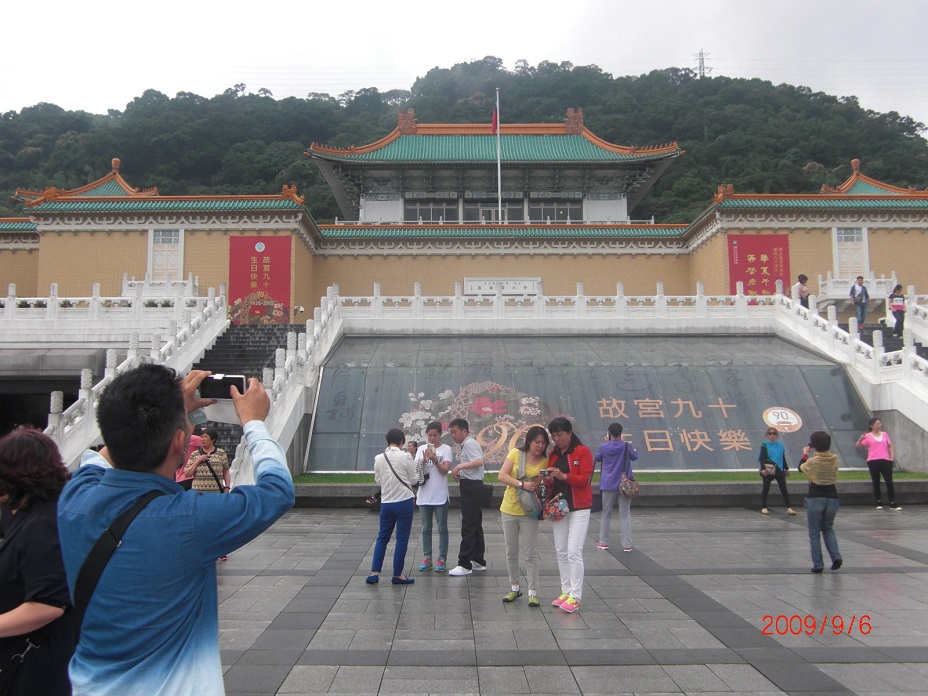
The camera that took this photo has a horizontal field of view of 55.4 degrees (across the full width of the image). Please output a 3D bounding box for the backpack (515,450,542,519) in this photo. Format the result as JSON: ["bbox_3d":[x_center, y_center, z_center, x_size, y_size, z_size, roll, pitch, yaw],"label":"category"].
[{"bbox_3d":[0.578,1.214,7.870,0.250,0.600,0.200,0,-5,-1],"label":"backpack"}]

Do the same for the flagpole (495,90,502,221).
[{"bbox_3d":[2.507,-13.601,63.000,0.220,9.900,0.220,0,-5,-1],"label":"flagpole"}]

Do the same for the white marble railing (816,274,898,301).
[{"bbox_3d":[23.517,-3.615,53.017,4.050,1.600,1.600,0,-5,-1],"label":"white marble railing"}]

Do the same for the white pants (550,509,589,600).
[{"bbox_3d":[0.937,1.781,7.780,0.340,0.850,0.250,-3,-6,29],"label":"white pants"}]

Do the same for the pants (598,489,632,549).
[{"bbox_3d":[1.955,2.142,11.380,0.430,0.840,0.270,0,-5,-4],"label":"pants"}]

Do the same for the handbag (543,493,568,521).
[{"bbox_3d":[0.785,1.353,7.550,0.230,0.240,0.120,-1,-5,4],"label":"handbag"}]

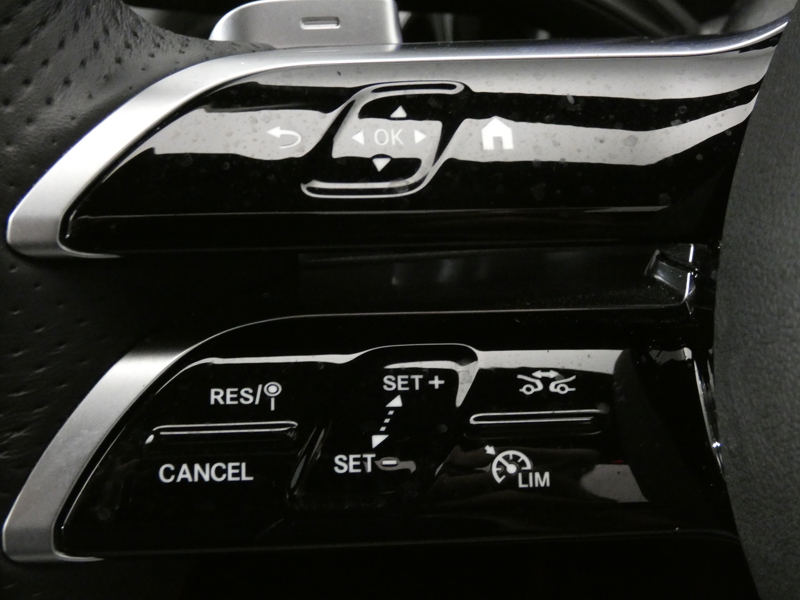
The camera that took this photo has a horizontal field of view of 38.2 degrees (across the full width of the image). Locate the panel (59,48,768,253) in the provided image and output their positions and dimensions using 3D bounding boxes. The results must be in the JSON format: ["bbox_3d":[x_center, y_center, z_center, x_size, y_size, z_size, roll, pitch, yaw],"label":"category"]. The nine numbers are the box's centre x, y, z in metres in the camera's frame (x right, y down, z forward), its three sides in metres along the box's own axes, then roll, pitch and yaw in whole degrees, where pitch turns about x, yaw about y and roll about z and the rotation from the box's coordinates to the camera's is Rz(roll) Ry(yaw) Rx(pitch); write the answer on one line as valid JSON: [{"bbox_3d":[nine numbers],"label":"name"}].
[{"bbox_3d":[0.002,-0.017,0.131,0.079,0.022,0.012,-1,2,-2],"label":"panel"}]

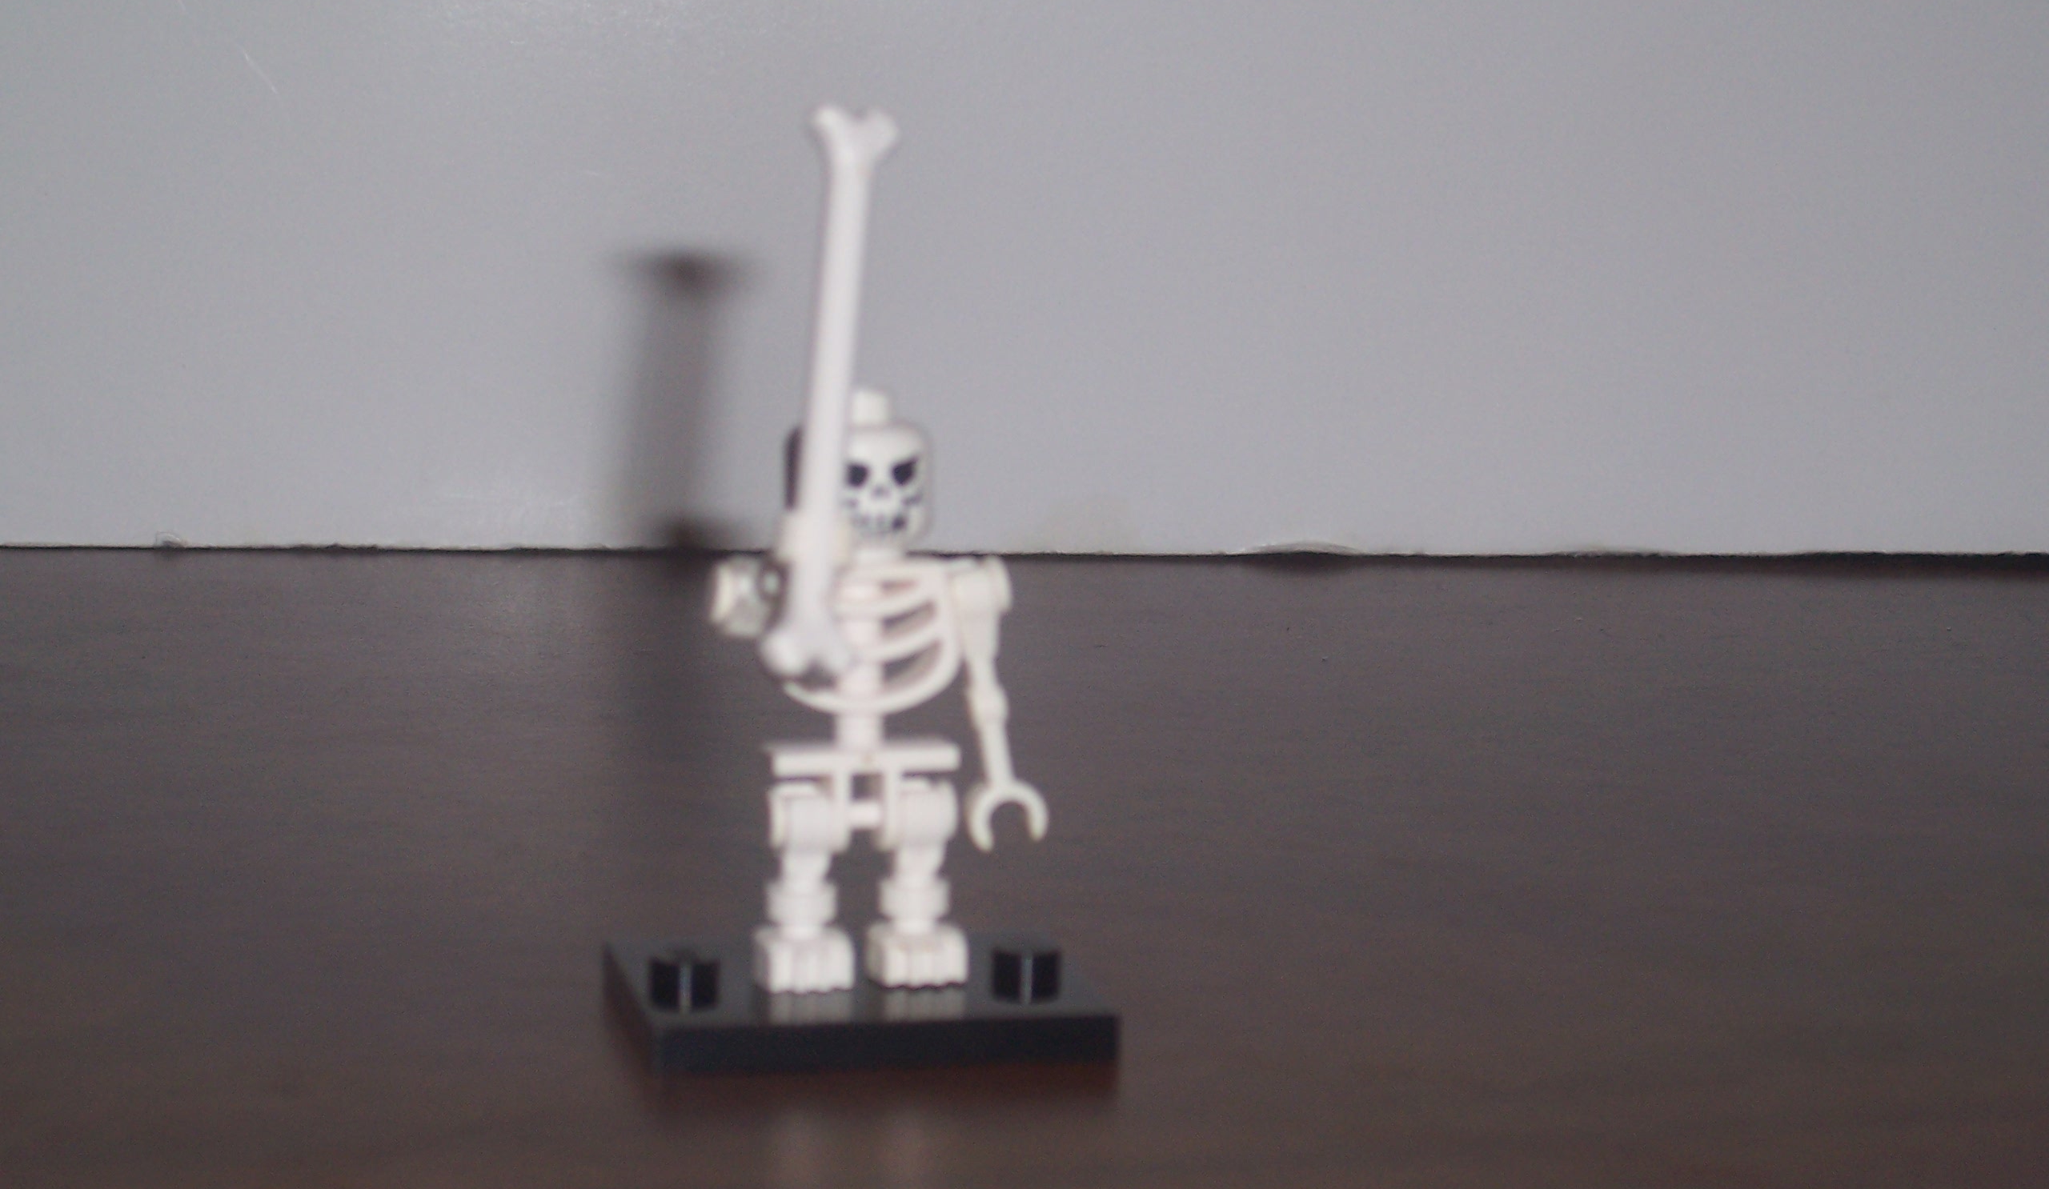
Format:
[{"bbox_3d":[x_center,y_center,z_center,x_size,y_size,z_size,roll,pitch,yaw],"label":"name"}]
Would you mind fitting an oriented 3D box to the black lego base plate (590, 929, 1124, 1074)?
[{"bbox_3d":[-0.012,0.027,0.337,0.032,0.005,0.024,-1,11,-12],"label":"black lego base plate"}]

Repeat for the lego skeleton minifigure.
[{"bbox_3d":[-0.008,-0.002,0.325,0.024,0.060,0.024,-1,11,-12],"label":"lego skeleton minifigure"}]

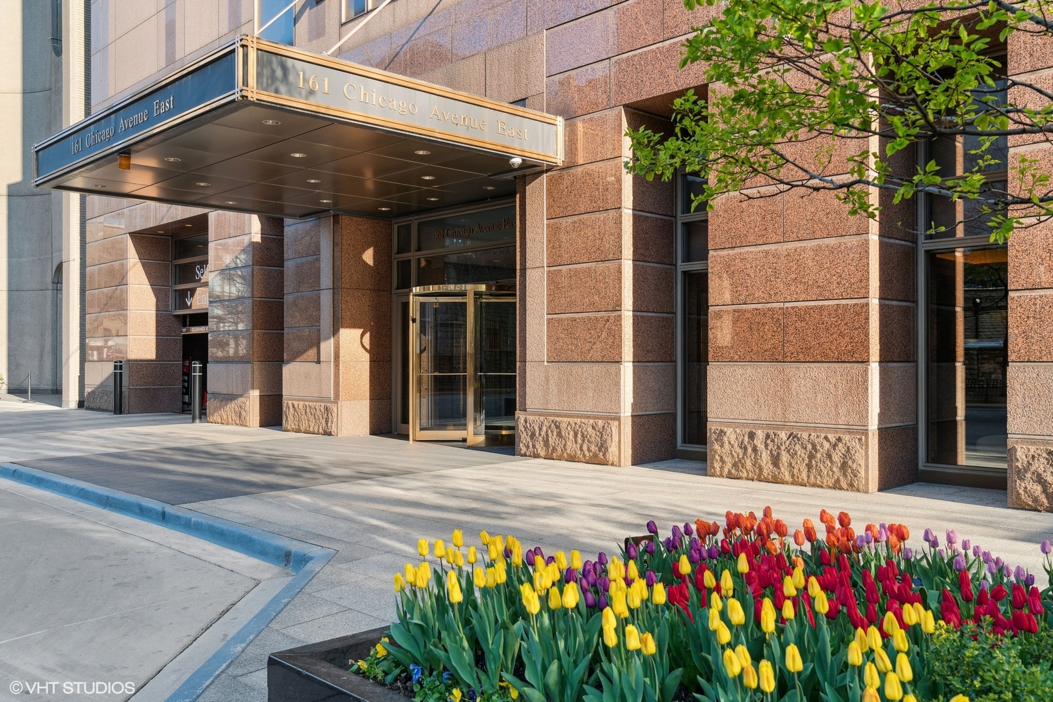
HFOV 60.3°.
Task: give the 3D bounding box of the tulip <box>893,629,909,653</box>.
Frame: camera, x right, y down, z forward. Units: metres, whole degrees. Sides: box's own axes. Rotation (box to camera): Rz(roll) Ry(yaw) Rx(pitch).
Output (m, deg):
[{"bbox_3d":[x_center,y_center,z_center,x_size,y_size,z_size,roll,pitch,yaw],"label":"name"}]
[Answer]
[{"bbox_3d":[0.826,0.639,2.000,0.031,0.052,0.031,-11,-1,0],"label":"tulip"}]

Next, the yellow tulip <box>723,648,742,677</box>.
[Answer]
[{"bbox_3d":[0.455,0.688,2.000,0.039,0.062,0.039,-9,-1,0],"label":"yellow tulip"}]

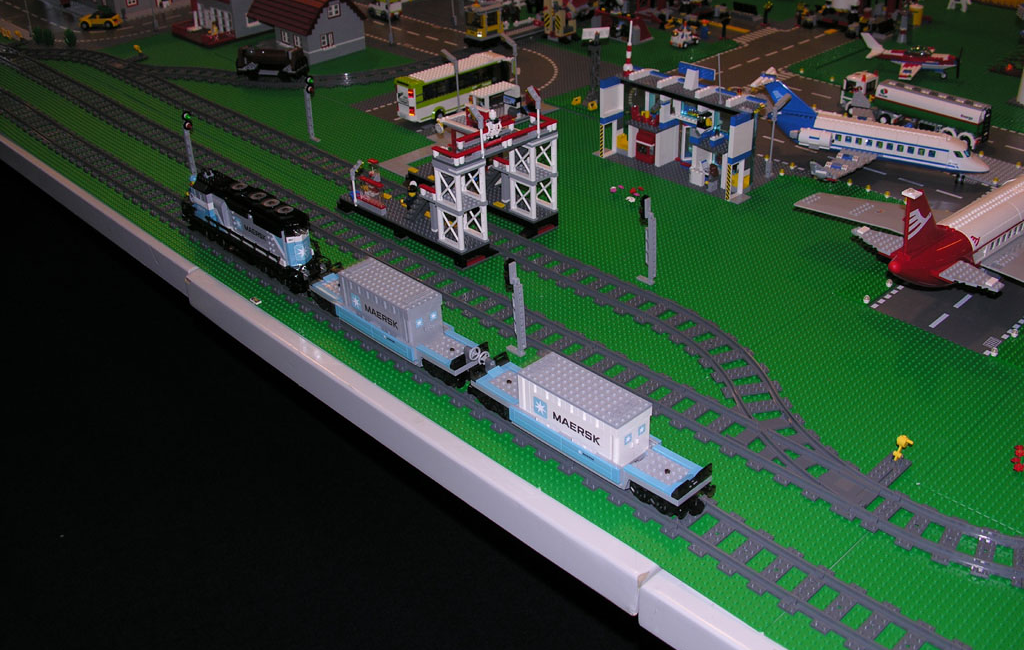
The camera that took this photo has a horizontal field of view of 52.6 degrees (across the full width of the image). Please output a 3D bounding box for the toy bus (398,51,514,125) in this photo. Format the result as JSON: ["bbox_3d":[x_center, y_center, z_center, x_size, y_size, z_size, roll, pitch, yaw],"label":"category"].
[{"bbox_3d":[-0.096,-0.434,1.883,0.232,0.078,0.055,-28,40,-35],"label":"toy bus"}]

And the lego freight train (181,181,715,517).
[{"bbox_3d":[-0.154,-0.034,1.218,0.064,0.094,0.965,-28,40,-35],"label":"lego freight train"}]

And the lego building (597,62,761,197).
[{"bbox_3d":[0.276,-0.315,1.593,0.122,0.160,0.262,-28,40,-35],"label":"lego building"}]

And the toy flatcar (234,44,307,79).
[{"bbox_3d":[-0.479,-0.525,2.069,0.145,0.060,0.052,6,33,14],"label":"toy flatcar"}]

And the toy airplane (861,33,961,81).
[{"bbox_3d":[0.754,-0.509,1.965,0.197,0.080,0.215,10,34,19],"label":"toy airplane"}]

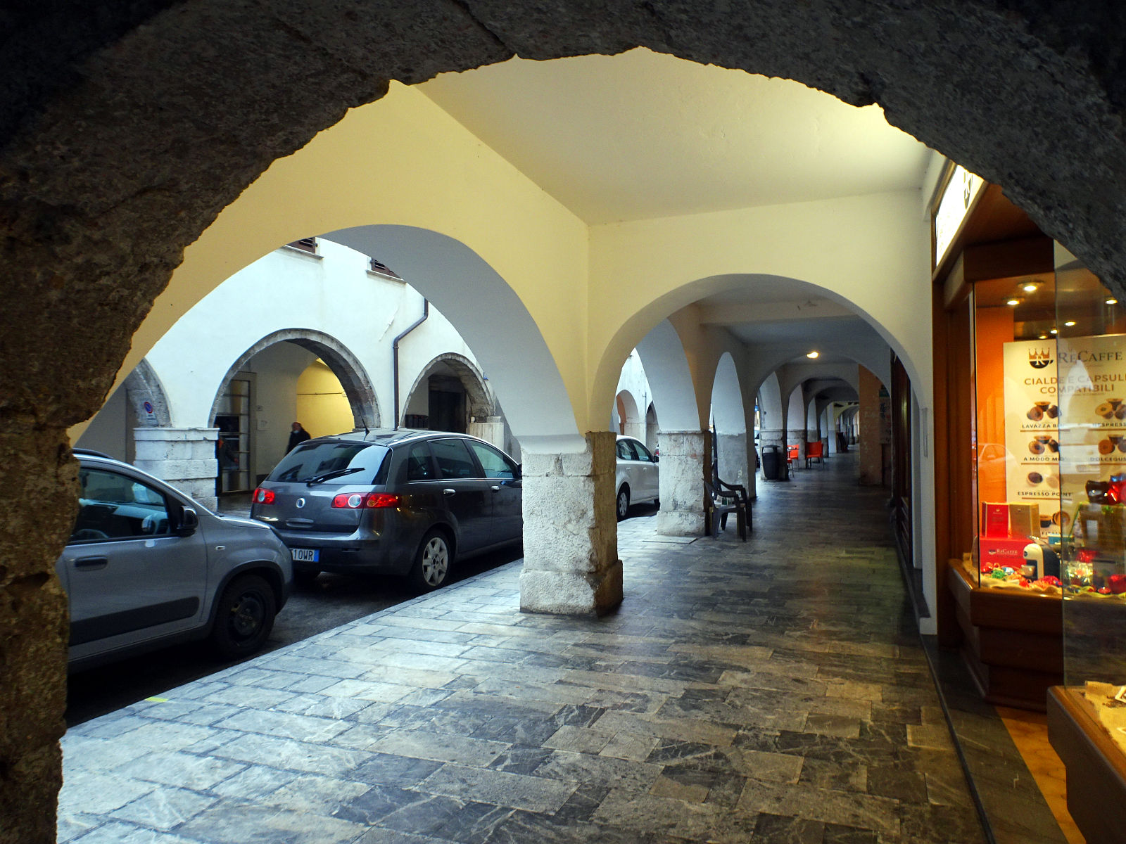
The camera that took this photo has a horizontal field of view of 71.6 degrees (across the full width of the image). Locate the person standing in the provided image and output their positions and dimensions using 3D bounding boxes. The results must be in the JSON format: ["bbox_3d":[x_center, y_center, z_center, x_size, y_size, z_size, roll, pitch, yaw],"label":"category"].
[{"bbox_3d":[-6.676,0.910,19.779,0.520,1.750,0.400,0,-1,27],"label":"person standing"}]

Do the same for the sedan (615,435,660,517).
[{"bbox_3d":[0.672,1.010,14.873,1.780,1.480,4.400,0,-1,20],"label":"sedan"}]

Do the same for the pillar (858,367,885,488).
[{"bbox_3d":[8.525,0.042,21.638,0.600,3.350,0.550,0,-1,20],"label":"pillar"}]

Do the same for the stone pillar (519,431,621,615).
[{"bbox_3d":[0.091,0.815,6.591,0.660,1.470,0.720,0,-1,20],"label":"stone pillar"}]

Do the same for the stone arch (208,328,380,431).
[{"bbox_3d":[-6.066,-0.942,17.755,0.680,2.241,5.816,0,-1,21],"label":"stone arch"}]

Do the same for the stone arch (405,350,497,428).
[{"bbox_3d":[-3.668,-0.948,24.155,0.700,2.319,5.961,0,-1,21],"label":"stone arch"}]

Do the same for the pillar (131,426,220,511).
[{"bbox_3d":[-7.220,0.927,14.683,0.750,1.633,1.279,0,-1,21],"label":"pillar"}]

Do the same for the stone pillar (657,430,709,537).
[{"bbox_3d":[1.758,0.859,11.236,0.660,1.490,0.620,0,-1,20],"label":"stone pillar"}]

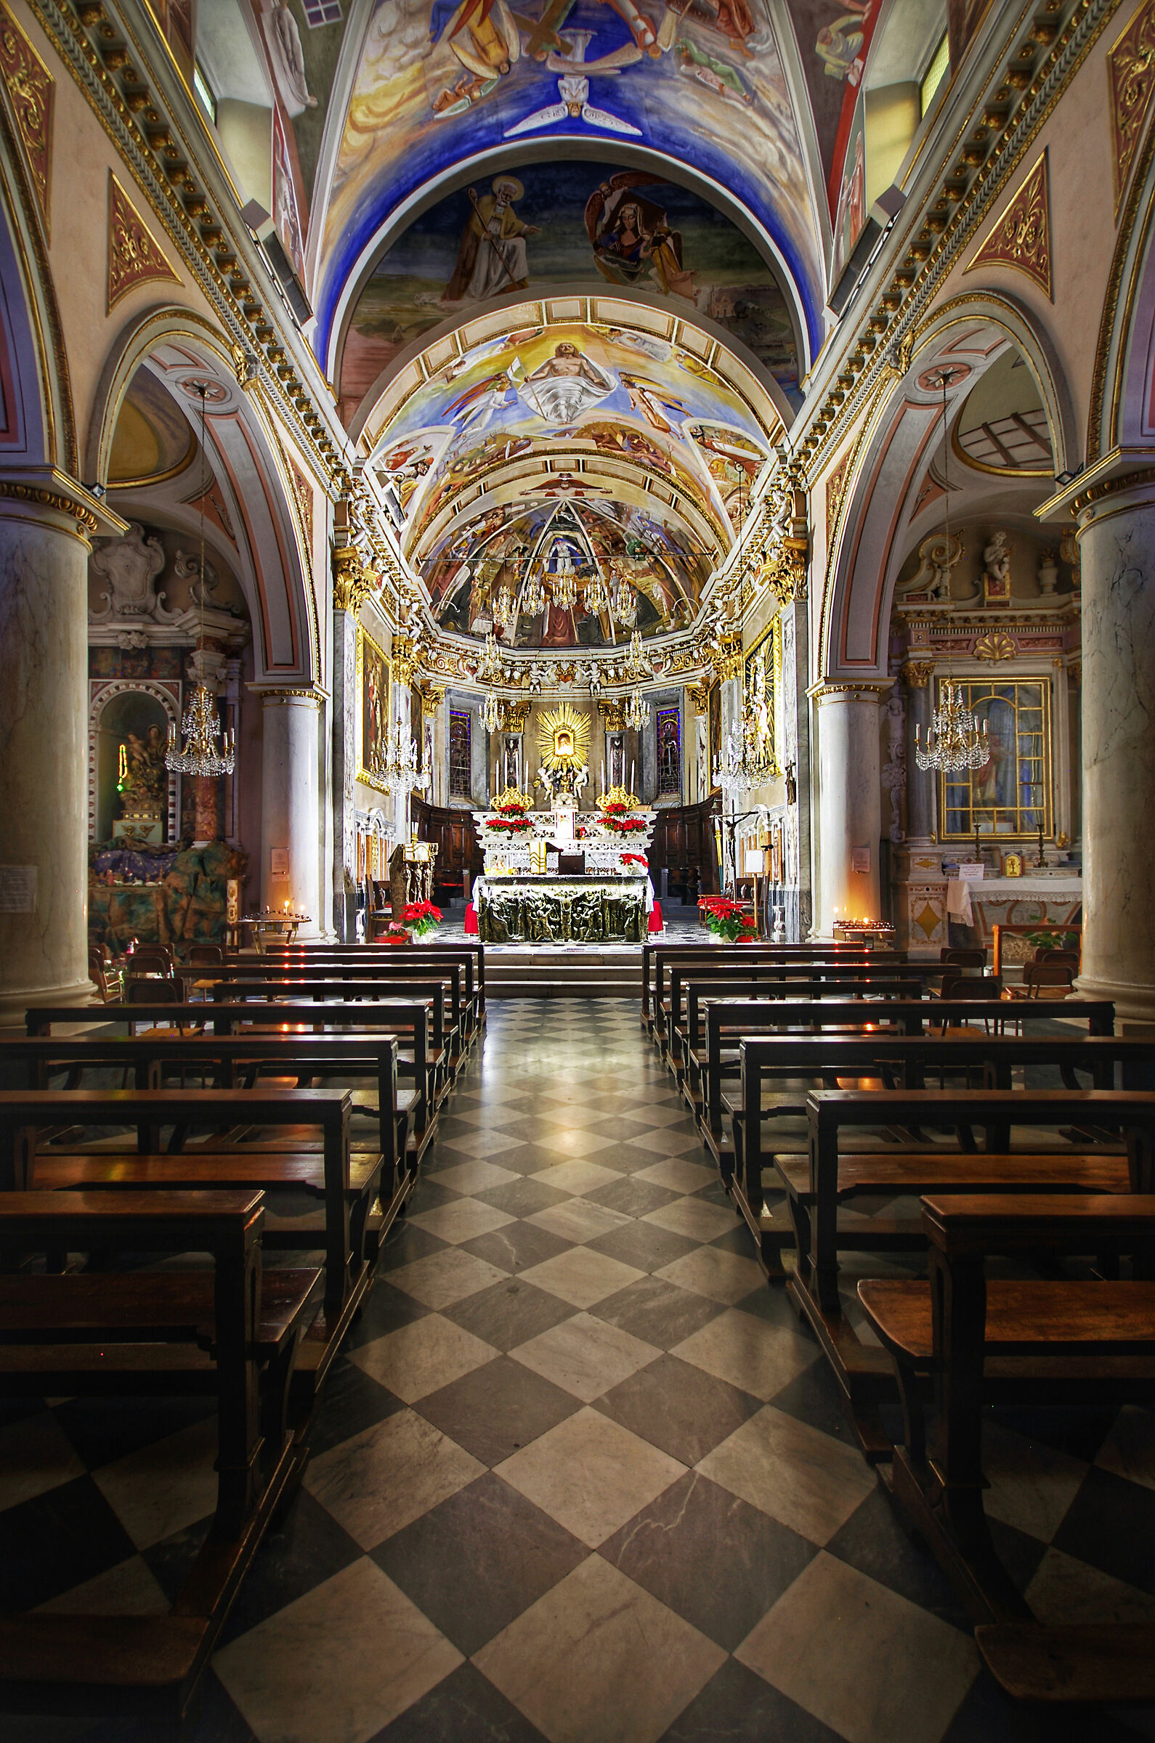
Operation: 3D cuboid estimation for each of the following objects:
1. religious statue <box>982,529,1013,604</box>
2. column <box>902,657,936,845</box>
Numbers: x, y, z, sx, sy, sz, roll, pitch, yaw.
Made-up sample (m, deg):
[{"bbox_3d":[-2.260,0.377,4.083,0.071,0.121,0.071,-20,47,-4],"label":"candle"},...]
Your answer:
[{"bbox_3d":[6.736,-4.881,11.600,0.460,1.170,0.400,0,0,-1],"label":"religious statue"},{"bbox_3d":[5.356,-1.885,11.400,0.480,2.830,0.480,0,0,-1],"label":"column"}]

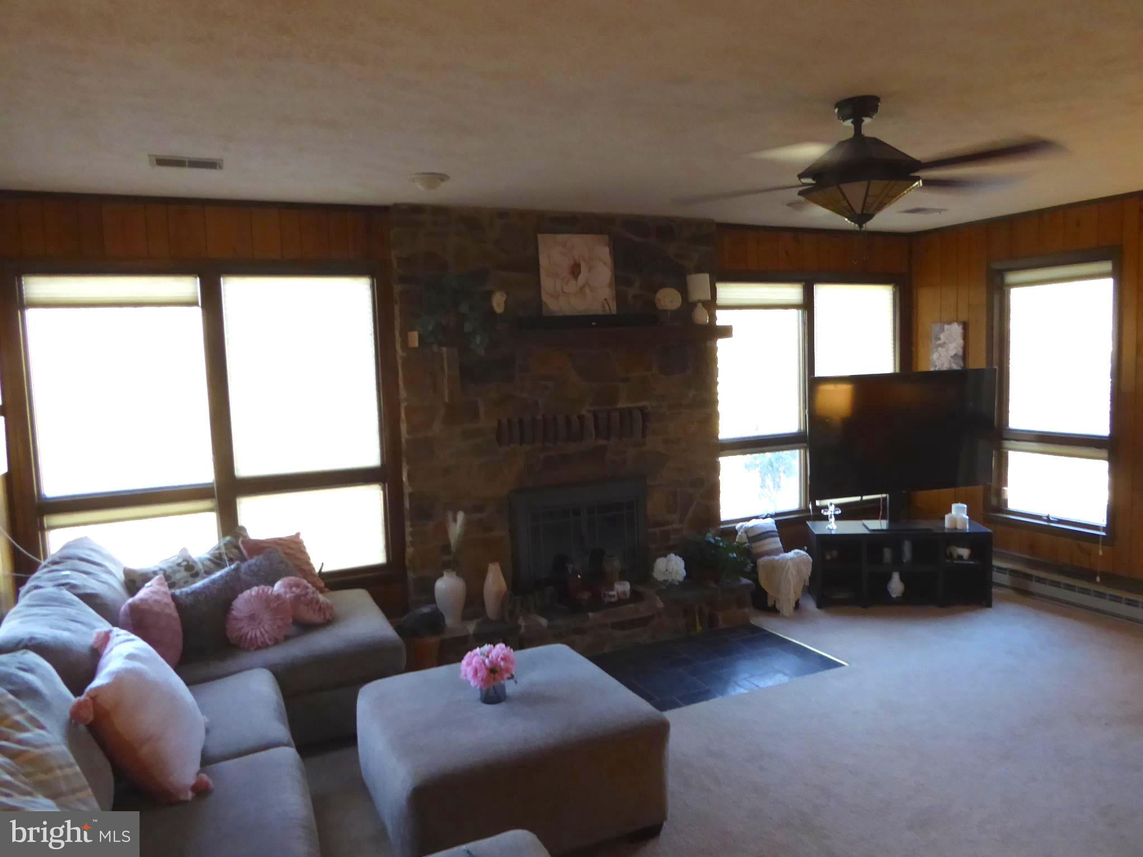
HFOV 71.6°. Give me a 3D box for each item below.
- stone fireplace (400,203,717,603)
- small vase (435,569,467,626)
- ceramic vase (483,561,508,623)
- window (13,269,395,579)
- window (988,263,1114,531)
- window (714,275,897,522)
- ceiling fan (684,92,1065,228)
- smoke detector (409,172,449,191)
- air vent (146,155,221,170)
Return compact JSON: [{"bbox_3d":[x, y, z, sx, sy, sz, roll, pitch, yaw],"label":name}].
[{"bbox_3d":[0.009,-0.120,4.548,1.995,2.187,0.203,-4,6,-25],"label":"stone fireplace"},{"bbox_3d":[-0.641,0.885,4.153,0.164,0.281,0.164,-4,6,-25],"label":"small vase"},{"bbox_3d":[-0.412,0.876,4.261,0.128,0.302,0.128,-4,6,-25],"label":"ceramic vase"},{"bbox_3d":[-1.698,0.048,3.870,1.585,1.610,0.101,-4,6,-25],"label":"window"},{"bbox_3d":[2.989,-0.208,4.949,0.101,1.610,0.780,-4,6,-25],"label":"window"},{"bbox_3d":[1.635,-0.213,5.439,1.620,1.590,0.101,-4,6,-25],"label":"window"},{"bbox_3d":[0.966,-0.881,2.664,1.276,0.407,1.276,-4,6,-25],"label":"ceiling fan"},{"bbox_3d":[-0.618,-1.071,3.470,0.172,0.058,0.172,-4,6,-25],"label":"smoke detector"},{"bbox_3d":[-1.501,-1.030,3.094,0.263,0.020,0.192,-4,6,-25],"label":"air vent"}]

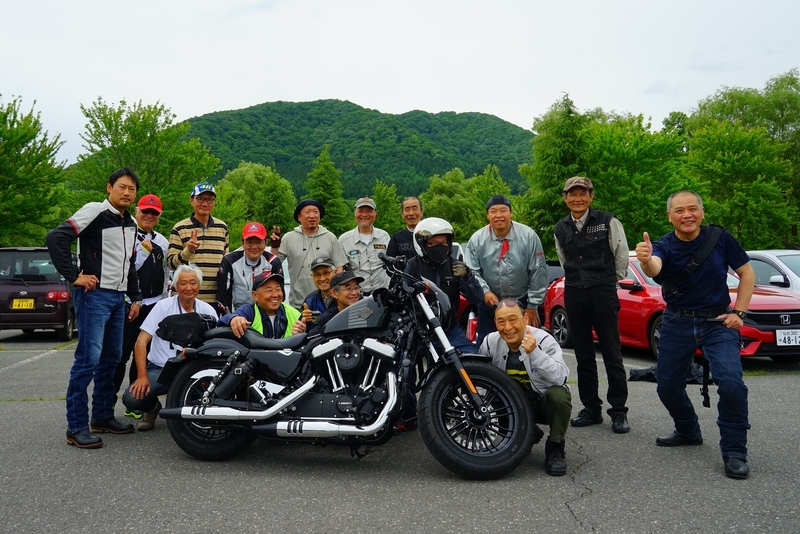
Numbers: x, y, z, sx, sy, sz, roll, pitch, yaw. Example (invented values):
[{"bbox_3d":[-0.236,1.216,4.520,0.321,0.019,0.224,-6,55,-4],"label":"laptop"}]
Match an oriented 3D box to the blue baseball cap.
[{"bbox_3d":[-1.440,-0.566,3.920,0.175,0.120,0.250,2,3,-30],"label":"blue baseball cap"}]

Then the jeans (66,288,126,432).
[{"bbox_3d":[-1.955,0.590,3.430,0.320,0.920,0.370,0,-1,23],"label":"jeans"}]

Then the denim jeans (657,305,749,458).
[{"bbox_3d":[1.785,0.650,3.150,0.480,0.810,0.480,0,-2,34],"label":"denim jeans"}]

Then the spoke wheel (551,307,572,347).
[{"bbox_3d":[2.699,1.003,8.700,0.230,0.640,0.640,1,-1,-9],"label":"spoke wheel"}]

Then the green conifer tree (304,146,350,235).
[{"bbox_3d":[-3.675,-2.296,27.046,2.800,7.600,2.800,0,-1,0],"label":"green conifer tree"}]

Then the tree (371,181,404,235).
[{"bbox_3d":[-0.539,-1.145,23.026,1.900,5.170,1.900,0,-1,0],"label":"tree"}]

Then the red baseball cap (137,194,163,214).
[{"bbox_3d":[-1.806,-0.451,3.850,0.180,0.145,0.260,1,8,-36],"label":"red baseball cap"}]

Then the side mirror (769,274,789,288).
[{"bbox_3d":[5.335,0.204,7.500,0.240,0.165,0.160,0,-1,-6],"label":"side mirror"}]

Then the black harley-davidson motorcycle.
[{"bbox_3d":[-0.365,0.525,2.950,2.160,1.160,0.860,0,-1,10],"label":"black harley-davidson motorcycle"}]

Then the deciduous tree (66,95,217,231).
[{"bbox_3d":[-8.192,-2.016,17.039,4.800,6.710,4.800,0,-1,0],"label":"deciduous tree"}]

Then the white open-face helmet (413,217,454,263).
[{"bbox_3d":[0.204,-0.173,3.300,0.255,0.265,0.310,0,9,-18],"label":"white open-face helmet"}]

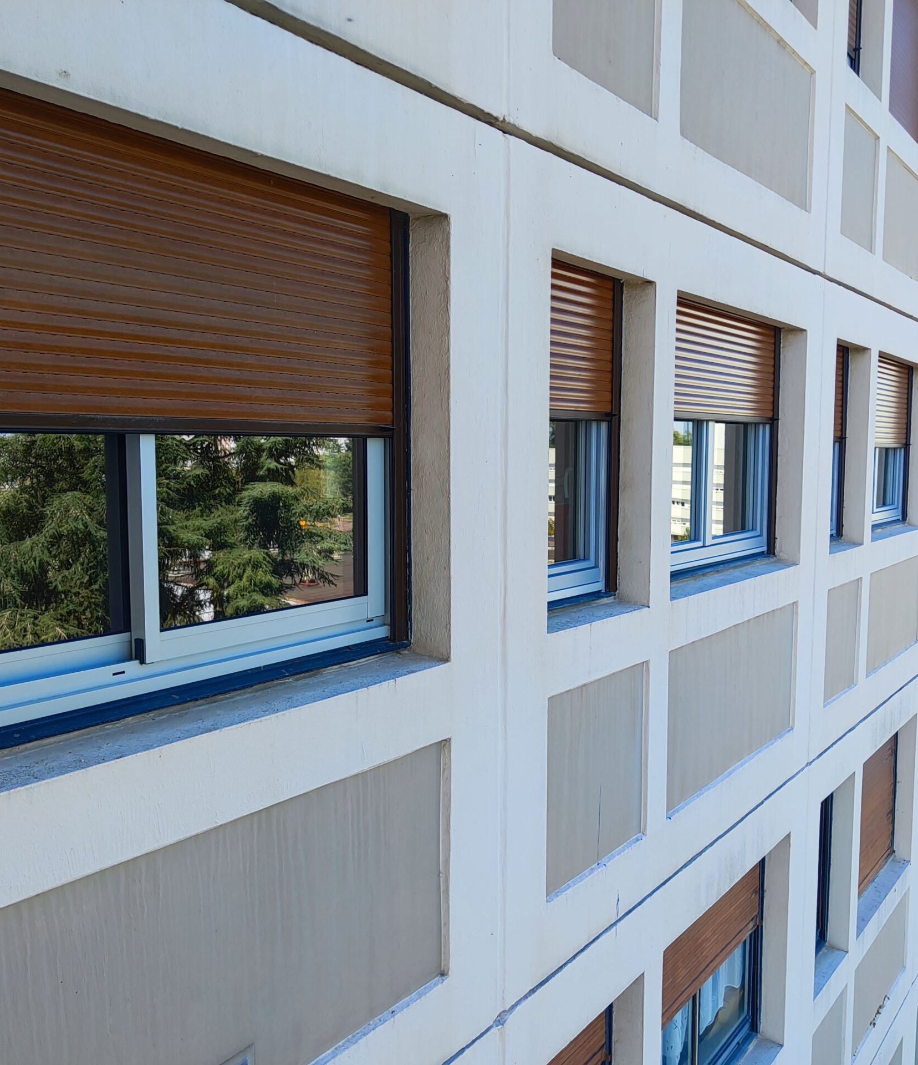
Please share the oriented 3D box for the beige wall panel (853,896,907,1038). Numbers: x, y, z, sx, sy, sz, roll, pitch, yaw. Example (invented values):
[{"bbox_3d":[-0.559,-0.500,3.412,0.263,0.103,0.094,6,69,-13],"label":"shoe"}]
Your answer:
[{"bbox_3d":[3.139,3.252,7.048,0.050,0.693,1.540,4,6,38],"label":"beige wall panel"}]

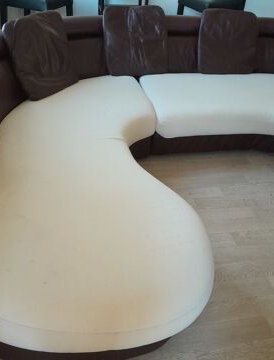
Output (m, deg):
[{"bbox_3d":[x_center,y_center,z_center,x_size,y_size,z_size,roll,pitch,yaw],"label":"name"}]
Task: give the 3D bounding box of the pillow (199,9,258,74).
[{"bbox_3d":[0.819,-1.248,3.277,0.514,0.529,0.142,-1,25,-10],"label":"pillow"}]

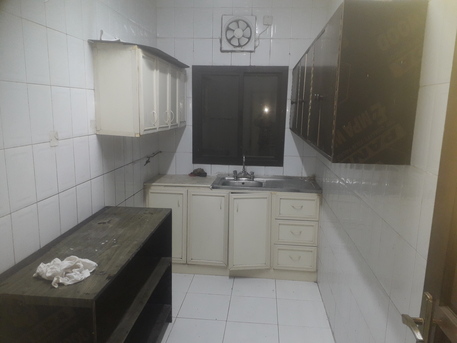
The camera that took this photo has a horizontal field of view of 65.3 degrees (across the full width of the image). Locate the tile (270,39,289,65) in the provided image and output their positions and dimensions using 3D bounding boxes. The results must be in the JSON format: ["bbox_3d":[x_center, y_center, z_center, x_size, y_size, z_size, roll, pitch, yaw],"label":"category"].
[{"bbox_3d":[0.531,-1.216,3.676,0.200,0.284,0.015,2,10,5],"label":"tile"}]

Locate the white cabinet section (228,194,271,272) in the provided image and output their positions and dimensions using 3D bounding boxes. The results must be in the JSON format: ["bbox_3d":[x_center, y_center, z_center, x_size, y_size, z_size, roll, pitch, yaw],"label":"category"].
[{"bbox_3d":[0.237,0.553,3.665,0.423,0.761,0.490,2,10,5],"label":"white cabinet section"}]

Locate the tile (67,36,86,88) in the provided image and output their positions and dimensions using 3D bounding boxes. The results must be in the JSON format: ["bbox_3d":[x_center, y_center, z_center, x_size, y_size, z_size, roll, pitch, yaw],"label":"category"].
[{"bbox_3d":[-0.932,-0.663,2.191,0.010,0.300,0.198,2,10,6],"label":"tile"}]

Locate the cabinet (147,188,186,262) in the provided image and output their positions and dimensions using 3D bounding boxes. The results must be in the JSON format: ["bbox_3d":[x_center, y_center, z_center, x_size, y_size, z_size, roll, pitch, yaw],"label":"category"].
[{"bbox_3d":[-0.589,0.506,3.818,0.415,0.795,0.500,2,10,6],"label":"cabinet"}]

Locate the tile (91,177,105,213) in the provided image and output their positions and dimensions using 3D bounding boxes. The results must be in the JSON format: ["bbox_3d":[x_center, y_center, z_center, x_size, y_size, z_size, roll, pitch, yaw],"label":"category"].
[{"bbox_3d":[-0.942,0.190,2.573,0.012,0.303,0.200,2,10,5],"label":"tile"}]

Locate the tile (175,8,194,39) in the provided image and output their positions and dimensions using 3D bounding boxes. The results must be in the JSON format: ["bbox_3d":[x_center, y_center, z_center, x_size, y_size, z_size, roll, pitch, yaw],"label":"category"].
[{"bbox_3d":[-0.457,-1.547,3.728,0.200,0.303,0.012,2,10,5],"label":"tile"}]

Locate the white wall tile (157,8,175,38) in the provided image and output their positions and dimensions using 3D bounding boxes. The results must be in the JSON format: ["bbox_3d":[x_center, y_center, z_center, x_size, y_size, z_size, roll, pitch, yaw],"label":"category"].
[{"bbox_3d":[-0.649,-1.544,3.717,0.188,0.300,0.010,2,10,6],"label":"white wall tile"}]

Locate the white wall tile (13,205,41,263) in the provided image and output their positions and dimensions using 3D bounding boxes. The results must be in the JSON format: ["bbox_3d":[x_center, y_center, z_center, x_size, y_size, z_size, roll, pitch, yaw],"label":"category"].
[{"bbox_3d":[-1.011,0.325,1.780,0.010,0.300,0.198,2,10,6],"label":"white wall tile"}]

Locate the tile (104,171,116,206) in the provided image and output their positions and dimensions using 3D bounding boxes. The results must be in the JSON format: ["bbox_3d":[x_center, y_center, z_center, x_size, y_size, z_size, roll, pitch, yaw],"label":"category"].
[{"bbox_3d":[-0.918,0.155,2.764,0.015,0.300,0.200,2,10,5],"label":"tile"}]

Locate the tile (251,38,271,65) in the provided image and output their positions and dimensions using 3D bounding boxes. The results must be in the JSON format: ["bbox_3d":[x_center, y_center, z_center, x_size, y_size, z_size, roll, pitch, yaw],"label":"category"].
[{"bbox_3d":[0.333,-1.226,3.707,0.200,0.288,0.012,2,10,5],"label":"tile"}]

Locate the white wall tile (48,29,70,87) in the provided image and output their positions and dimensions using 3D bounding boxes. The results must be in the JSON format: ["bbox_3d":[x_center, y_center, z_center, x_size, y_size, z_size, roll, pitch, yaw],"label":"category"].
[{"bbox_3d":[-0.963,-0.634,2.020,0.012,0.303,0.200,2,10,5],"label":"white wall tile"}]

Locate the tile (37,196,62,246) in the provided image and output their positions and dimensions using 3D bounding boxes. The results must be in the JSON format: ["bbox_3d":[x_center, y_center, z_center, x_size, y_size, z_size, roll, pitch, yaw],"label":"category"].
[{"bbox_3d":[-0.991,0.291,1.970,0.010,0.300,0.198,2,10,6],"label":"tile"}]

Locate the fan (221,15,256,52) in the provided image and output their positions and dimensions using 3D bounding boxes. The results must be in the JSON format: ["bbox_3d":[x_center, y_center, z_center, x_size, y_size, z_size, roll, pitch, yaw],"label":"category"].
[{"bbox_3d":[0.113,-1.410,3.659,0.350,0.350,0.090,2,10,5],"label":"fan"}]

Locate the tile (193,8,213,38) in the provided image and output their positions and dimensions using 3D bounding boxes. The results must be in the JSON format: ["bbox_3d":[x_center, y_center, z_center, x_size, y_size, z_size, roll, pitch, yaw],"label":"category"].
[{"bbox_3d":[-0.258,-1.540,3.710,0.200,0.303,0.012,2,10,5],"label":"tile"}]

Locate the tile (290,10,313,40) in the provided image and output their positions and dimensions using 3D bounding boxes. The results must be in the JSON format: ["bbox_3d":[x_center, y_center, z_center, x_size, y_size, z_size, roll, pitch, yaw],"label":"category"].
[{"bbox_3d":[0.737,-1.490,3.582,0.200,0.300,0.010,2,10,6],"label":"tile"}]

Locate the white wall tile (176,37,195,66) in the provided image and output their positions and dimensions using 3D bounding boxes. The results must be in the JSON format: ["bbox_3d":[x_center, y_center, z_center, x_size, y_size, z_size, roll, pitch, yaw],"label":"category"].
[{"bbox_3d":[-0.464,-1.245,3.773,0.200,0.300,0.015,2,10,5],"label":"white wall tile"}]

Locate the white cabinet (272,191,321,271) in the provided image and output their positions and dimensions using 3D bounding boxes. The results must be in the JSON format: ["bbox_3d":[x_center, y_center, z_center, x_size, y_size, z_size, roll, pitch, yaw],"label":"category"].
[{"bbox_3d":[0.678,0.579,3.741,0.455,0.840,0.480,2,10,5],"label":"white cabinet"}]

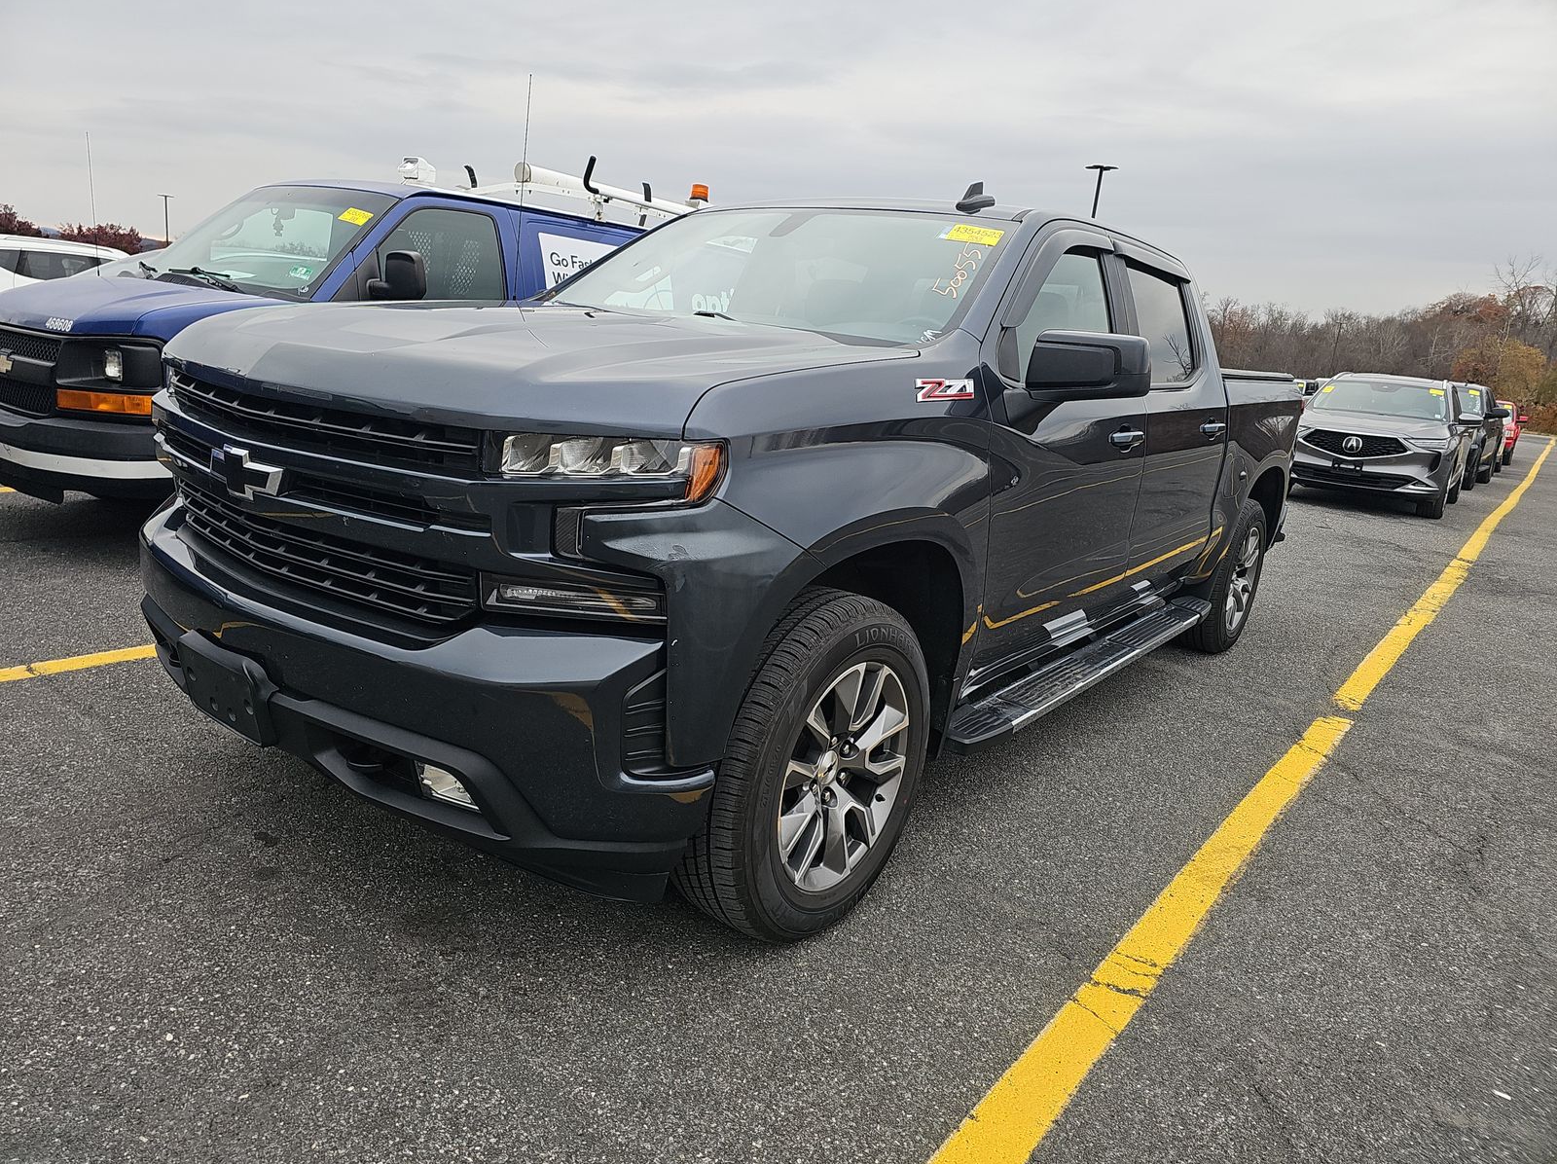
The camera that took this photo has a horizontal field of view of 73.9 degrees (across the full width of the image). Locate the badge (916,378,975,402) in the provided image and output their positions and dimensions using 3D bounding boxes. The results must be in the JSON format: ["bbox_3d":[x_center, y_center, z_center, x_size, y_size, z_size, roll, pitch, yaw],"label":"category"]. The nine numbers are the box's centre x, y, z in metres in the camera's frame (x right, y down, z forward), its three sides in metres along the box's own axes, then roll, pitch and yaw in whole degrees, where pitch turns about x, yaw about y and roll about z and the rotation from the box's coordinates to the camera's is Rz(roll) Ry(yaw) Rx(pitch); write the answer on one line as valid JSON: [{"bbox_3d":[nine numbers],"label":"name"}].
[{"bbox_3d":[0.376,-0.432,2.335,0.018,0.056,0.285,15,16,35],"label":"badge"}]

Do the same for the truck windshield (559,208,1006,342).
[{"bbox_3d":[-0.037,-1.001,3.291,1.550,0.140,0.820,15,50,35],"label":"truck windshield"}]

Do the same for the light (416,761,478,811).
[{"bbox_3d":[-0.632,0.391,1.995,0.135,0.075,0.070,10,13,17],"label":"light"}]

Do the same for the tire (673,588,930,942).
[{"bbox_3d":[0.071,0.419,2.439,0.285,0.825,0.825,14,16,34],"label":"tire"}]

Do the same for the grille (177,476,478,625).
[{"bbox_3d":[-1.051,-0.082,2.211,1.160,0.130,0.160,15,16,35],"label":"grille"}]

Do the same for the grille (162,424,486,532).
[{"bbox_3d":[-1.041,-0.247,2.164,1.240,0.095,0.170,15,16,35],"label":"grille"}]

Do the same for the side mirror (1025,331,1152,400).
[{"bbox_3d":[0.780,-0.541,2.625,0.285,0.180,0.170,15,16,35],"label":"side mirror"}]

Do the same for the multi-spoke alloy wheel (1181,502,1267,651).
[{"bbox_3d":[2.311,-0.041,5.404,0.280,0.820,0.820,15,16,35],"label":"multi-spoke alloy wheel"}]

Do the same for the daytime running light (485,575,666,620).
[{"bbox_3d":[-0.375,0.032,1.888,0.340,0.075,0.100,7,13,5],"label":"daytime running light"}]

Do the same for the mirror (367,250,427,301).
[{"bbox_3d":[-1.835,-1.478,4.998,0.260,0.260,0.190,15,16,35],"label":"mirror"}]

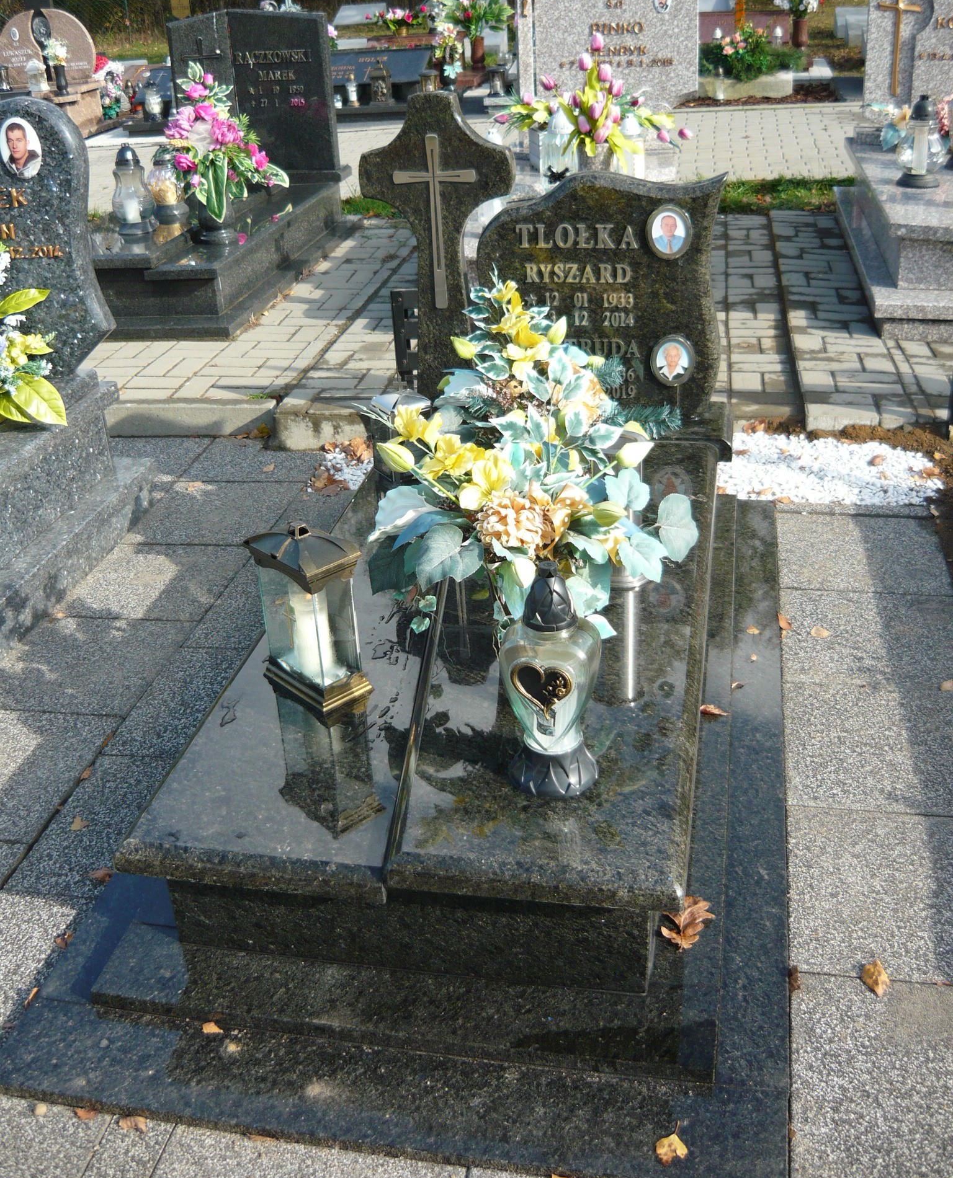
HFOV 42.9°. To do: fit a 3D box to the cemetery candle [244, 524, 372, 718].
[{"bbox_3d":[-0.280,0.031,2.033,0.105,0.307,0.181,-26,36,-34],"label":"cemetery candle"}]

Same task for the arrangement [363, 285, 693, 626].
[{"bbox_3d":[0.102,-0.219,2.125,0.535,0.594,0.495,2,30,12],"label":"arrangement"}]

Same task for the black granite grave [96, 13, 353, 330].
[{"bbox_3d":[-1.262,-1.921,5.337,0.970,1.089,2.020,2,30,11],"label":"black granite grave"}]

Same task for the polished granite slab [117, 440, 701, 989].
[{"bbox_3d":[0.036,0.120,2.383,0.822,0.228,1.505,2,30,12],"label":"polished granite slab"}]

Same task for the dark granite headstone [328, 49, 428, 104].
[{"bbox_3d":[-0.803,-4.016,9.471,0.911,0.396,0.356,2,30,12],"label":"dark granite headstone"}]

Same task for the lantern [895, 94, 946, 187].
[{"bbox_3d":[1.679,-1.704,4.582,0.186,0.317,0.186,2,30,12],"label":"lantern"}]

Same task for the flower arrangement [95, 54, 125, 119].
[{"bbox_3d":[-3.083,-4.233,10.196,0.257,0.495,0.267,-6,29,-3],"label":"flower arrangement"}]

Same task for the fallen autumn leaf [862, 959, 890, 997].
[{"bbox_3d":[0.590,0.566,1.787,0.040,0.015,0.067,2,30,12],"label":"fallen autumn leaf"}]

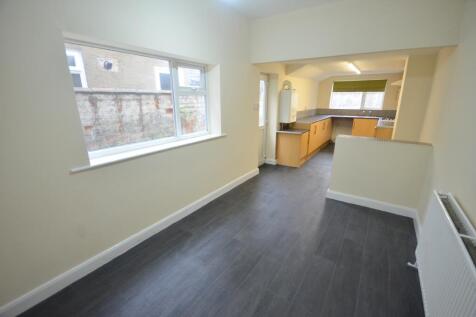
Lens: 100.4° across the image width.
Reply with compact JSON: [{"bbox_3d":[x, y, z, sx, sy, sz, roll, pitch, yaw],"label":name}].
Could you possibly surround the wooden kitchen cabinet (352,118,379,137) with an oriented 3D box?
[{"bbox_3d":[3.960,-0.833,6.308,0.628,0.880,0.580,11,19,34],"label":"wooden kitchen cabinet"}]

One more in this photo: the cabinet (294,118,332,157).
[{"bbox_3d":[2.139,-0.690,5.799,0.580,0.869,2.470,11,19,34],"label":"cabinet"}]

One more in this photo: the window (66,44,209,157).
[{"bbox_3d":[-0.874,-0.617,2.155,0.069,0.938,1.587,11,19,34],"label":"window"}]

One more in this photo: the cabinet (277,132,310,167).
[{"bbox_3d":[1.255,-0.261,4.612,0.575,0.729,0.566,11,19,34],"label":"cabinet"}]

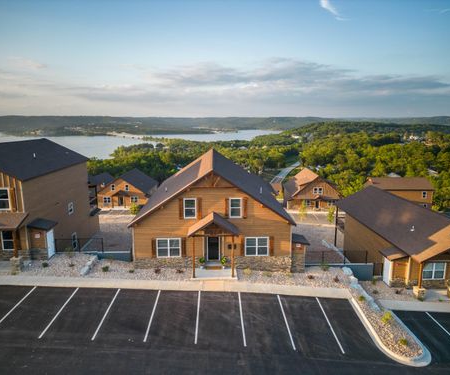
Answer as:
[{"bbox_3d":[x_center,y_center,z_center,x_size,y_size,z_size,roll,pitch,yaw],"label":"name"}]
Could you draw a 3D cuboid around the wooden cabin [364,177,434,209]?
[{"bbox_3d":[42.600,1.754,88.255,15.500,8.500,9.500,0,12,-1],"label":"wooden cabin"}]

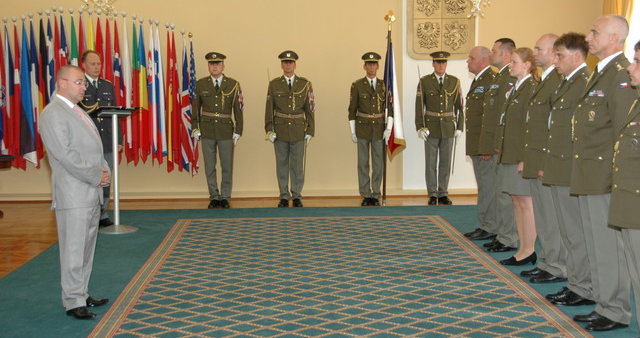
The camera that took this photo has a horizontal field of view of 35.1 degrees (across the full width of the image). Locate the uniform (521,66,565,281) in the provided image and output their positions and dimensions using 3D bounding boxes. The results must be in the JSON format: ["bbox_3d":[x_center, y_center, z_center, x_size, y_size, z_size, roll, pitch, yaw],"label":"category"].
[{"bbox_3d":[1.667,0.034,7.507,0.340,1.579,0.520,-1,5,-8],"label":"uniform"}]

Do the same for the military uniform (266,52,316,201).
[{"bbox_3d":[-0.370,-0.484,12.486,0.600,1.929,0.370,-1,4,-2],"label":"military uniform"}]

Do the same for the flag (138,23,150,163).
[{"bbox_3d":[-2.204,-0.956,12.738,0.145,1.773,0.200,-1,5,-2],"label":"flag"}]

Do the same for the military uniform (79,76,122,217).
[{"bbox_3d":[-2.343,-0.204,10.836,0.520,1.564,0.340,-3,5,-26],"label":"military uniform"}]

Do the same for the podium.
[{"bbox_3d":[-2.068,0.013,10.343,0.480,1.300,0.420,-2,4,-17],"label":"podium"}]

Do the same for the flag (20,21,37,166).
[{"bbox_3d":[-3.641,-0.952,12.683,0.219,1.816,0.220,-1,5,-2],"label":"flag"}]

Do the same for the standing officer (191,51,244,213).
[{"bbox_3d":[-1.257,-0.477,12.540,0.600,1.919,0.370,-1,4,-2],"label":"standing officer"}]

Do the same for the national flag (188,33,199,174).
[{"bbox_3d":[-1.646,-0.838,13.229,0.170,1.851,0.220,-1,4,-2],"label":"national flag"}]

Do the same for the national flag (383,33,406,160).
[{"bbox_3d":[0.918,-0.896,12.484,0.310,1.611,0.200,-1,4,-2],"label":"national flag"}]

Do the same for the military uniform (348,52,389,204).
[{"bbox_3d":[0.620,-0.487,12.553,0.540,1.902,0.360,-1,4,-2],"label":"military uniform"}]

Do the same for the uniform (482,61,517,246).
[{"bbox_3d":[1.576,-0.086,8.868,0.340,1.615,0.520,-1,4,-10],"label":"uniform"}]

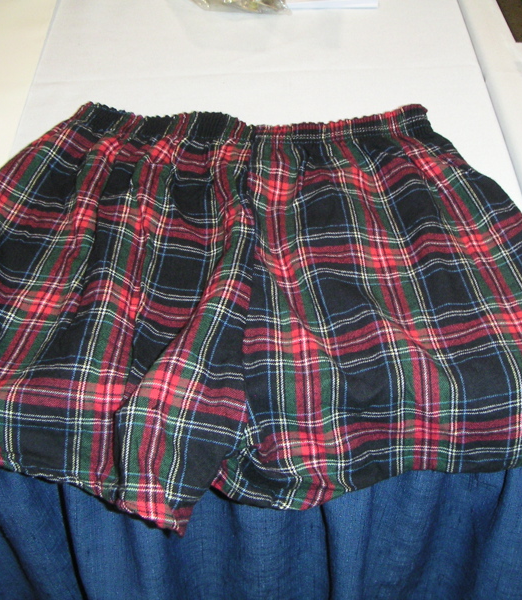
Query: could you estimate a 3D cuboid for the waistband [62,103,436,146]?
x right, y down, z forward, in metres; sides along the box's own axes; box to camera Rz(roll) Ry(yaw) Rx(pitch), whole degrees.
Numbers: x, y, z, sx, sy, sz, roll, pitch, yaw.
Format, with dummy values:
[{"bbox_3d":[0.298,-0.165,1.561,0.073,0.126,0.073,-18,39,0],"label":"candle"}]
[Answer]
[{"bbox_3d":[-0.007,-0.180,0.879,0.355,0.020,0.050,0,46,0],"label":"waistband"}]

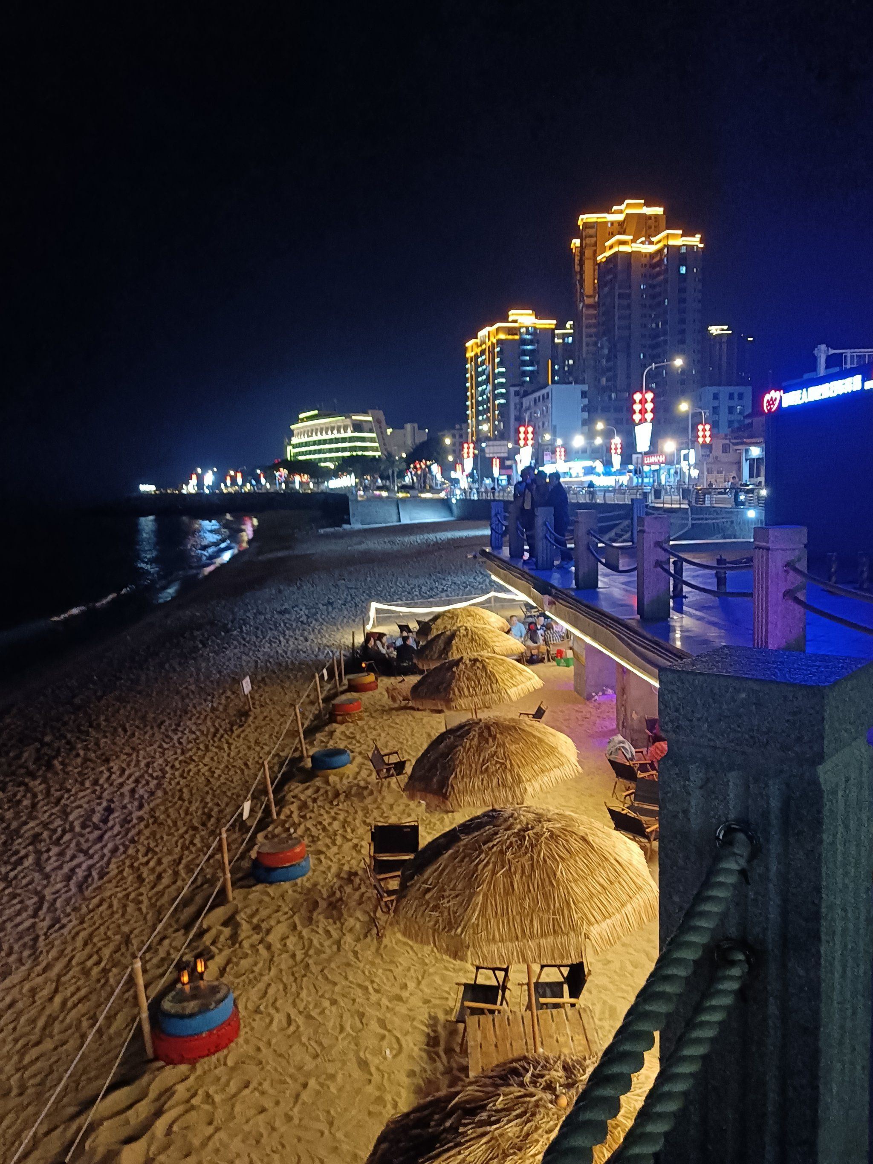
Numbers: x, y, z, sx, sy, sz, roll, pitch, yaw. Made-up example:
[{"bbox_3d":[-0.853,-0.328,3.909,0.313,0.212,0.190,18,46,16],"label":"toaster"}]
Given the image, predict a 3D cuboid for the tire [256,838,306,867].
[{"bbox_3d":[-1.752,3.042,10.260,0.560,0.180,0.560,-5,6,0],"label":"tire"}]

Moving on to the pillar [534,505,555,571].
[{"bbox_3d":[1.913,-0.800,16.050,0.290,1.120,0.290,-2,6,-5],"label":"pillar"}]

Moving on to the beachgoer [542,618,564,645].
[{"bbox_3d":[3.269,1.639,25.284,0.520,1.100,0.750,-2,6,-7],"label":"beachgoer"}]

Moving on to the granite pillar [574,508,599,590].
[{"bbox_3d":[2.076,-0.457,12.614,0.270,1.080,0.270,-2,6,-4],"label":"granite pillar"}]

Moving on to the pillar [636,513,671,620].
[{"bbox_3d":[2.324,-0.162,9.689,0.270,1.080,0.270,-2,6,-4],"label":"pillar"}]

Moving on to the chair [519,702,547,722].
[{"bbox_3d":[1.696,2.464,15.750,0.530,0.600,0.560,-1,6,6],"label":"chair"}]

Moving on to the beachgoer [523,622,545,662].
[{"bbox_3d":[2.497,1.499,23.081,0.500,0.980,0.650,-2,6,-3],"label":"beachgoer"}]

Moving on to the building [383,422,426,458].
[{"bbox_3d":[-12.119,-48.685,368.996,19.000,30.061,15.000,0,6,11],"label":"building"}]

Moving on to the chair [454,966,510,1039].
[{"bbox_3d":[0.346,3.138,6.850,0.490,0.640,0.530,-1,6,7],"label":"chair"}]

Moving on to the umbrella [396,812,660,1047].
[{"bbox_3d":[0.705,2.865,6.911,2.000,2.330,2.000,-1,6,0],"label":"umbrella"}]

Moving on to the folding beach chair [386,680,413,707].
[{"bbox_3d":[-0.718,2.216,17.700,0.490,0.640,0.530,-1,6,9],"label":"folding beach chair"}]

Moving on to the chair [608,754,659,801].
[{"bbox_3d":[2.500,2.472,11.450,0.490,0.640,0.530,-6,7,-37],"label":"chair"}]

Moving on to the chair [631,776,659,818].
[{"bbox_3d":[2.440,2.584,10.380,0.530,0.640,0.490,3,7,37],"label":"chair"}]

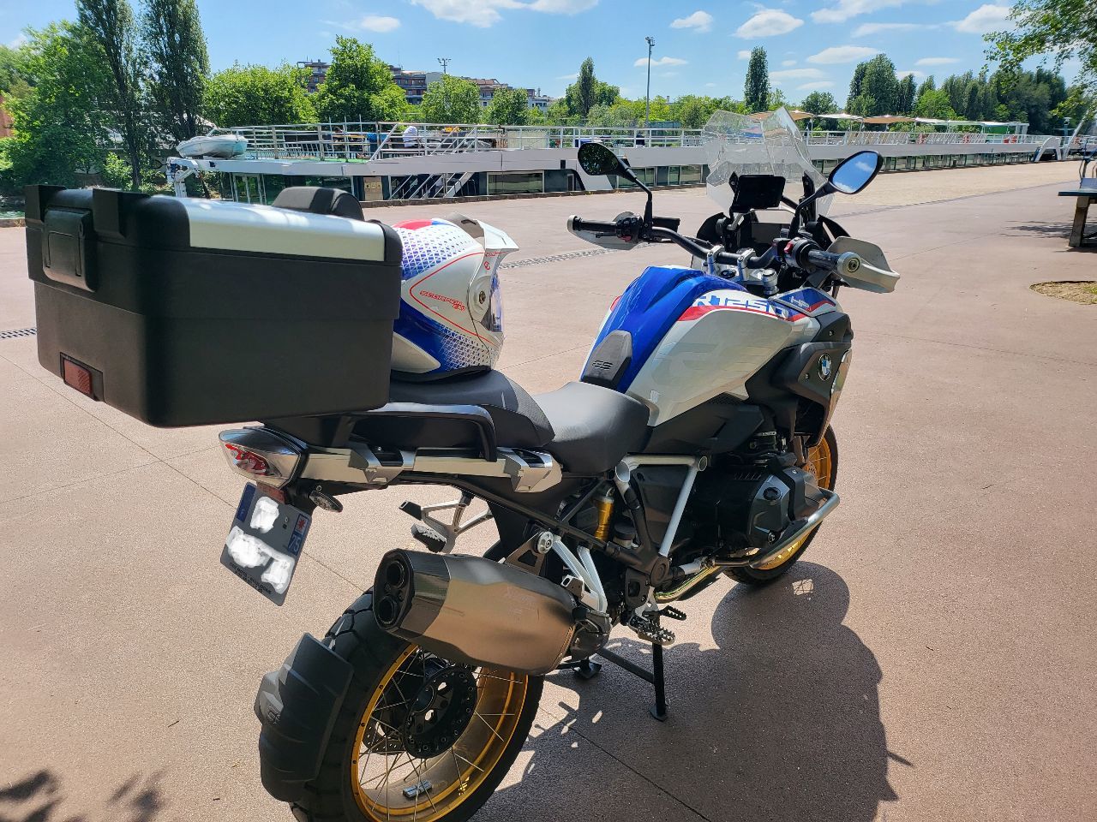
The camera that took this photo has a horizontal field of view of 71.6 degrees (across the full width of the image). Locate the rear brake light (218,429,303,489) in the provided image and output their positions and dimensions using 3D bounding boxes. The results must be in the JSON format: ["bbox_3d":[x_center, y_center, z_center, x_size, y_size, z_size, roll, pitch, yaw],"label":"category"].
[{"bbox_3d":[-0.446,0.074,1.207,0.120,0.075,0.105,16,25,41],"label":"rear brake light"}]

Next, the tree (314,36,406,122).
[{"bbox_3d":[-17.584,-29.855,72.935,8.432,10.447,8.010,-5,19,-12],"label":"tree"}]

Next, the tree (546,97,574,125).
[{"bbox_3d":[1.424,-34.840,93.362,3.398,6.301,3.228,0,19,1],"label":"tree"}]

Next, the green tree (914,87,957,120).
[{"bbox_3d":[55.286,-41.566,110.117,6.204,9.731,5.894,8,21,24],"label":"green tree"}]

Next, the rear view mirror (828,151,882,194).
[{"bbox_3d":[0.663,-0.511,1.637,0.055,0.100,0.145,-2,18,-25],"label":"rear view mirror"}]

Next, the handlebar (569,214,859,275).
[{"bbox_3d":[0.431,-0.448,2.007,0.240,0.115,0.900,-16,24,-38],"label":"handlebar"}]

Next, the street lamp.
[{"bbox_3d":[12.082,-37.386,92.126,1.246,14.525,1.200,2,19,7],"label":"street lamp"}]

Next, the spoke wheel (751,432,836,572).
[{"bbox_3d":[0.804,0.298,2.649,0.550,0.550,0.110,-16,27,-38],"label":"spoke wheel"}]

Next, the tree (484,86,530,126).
[{"bbox_3d":[-4.873,-34.228,91.745,5.582,9.228,5.303,-2,19,-2],"label":"tree"}]

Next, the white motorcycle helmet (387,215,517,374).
[{"bbox_3d":[-0.223,-0.211,1.348,0.260,0.275,0.365,17,25,41],"label":"white motorcycle helmet"}]

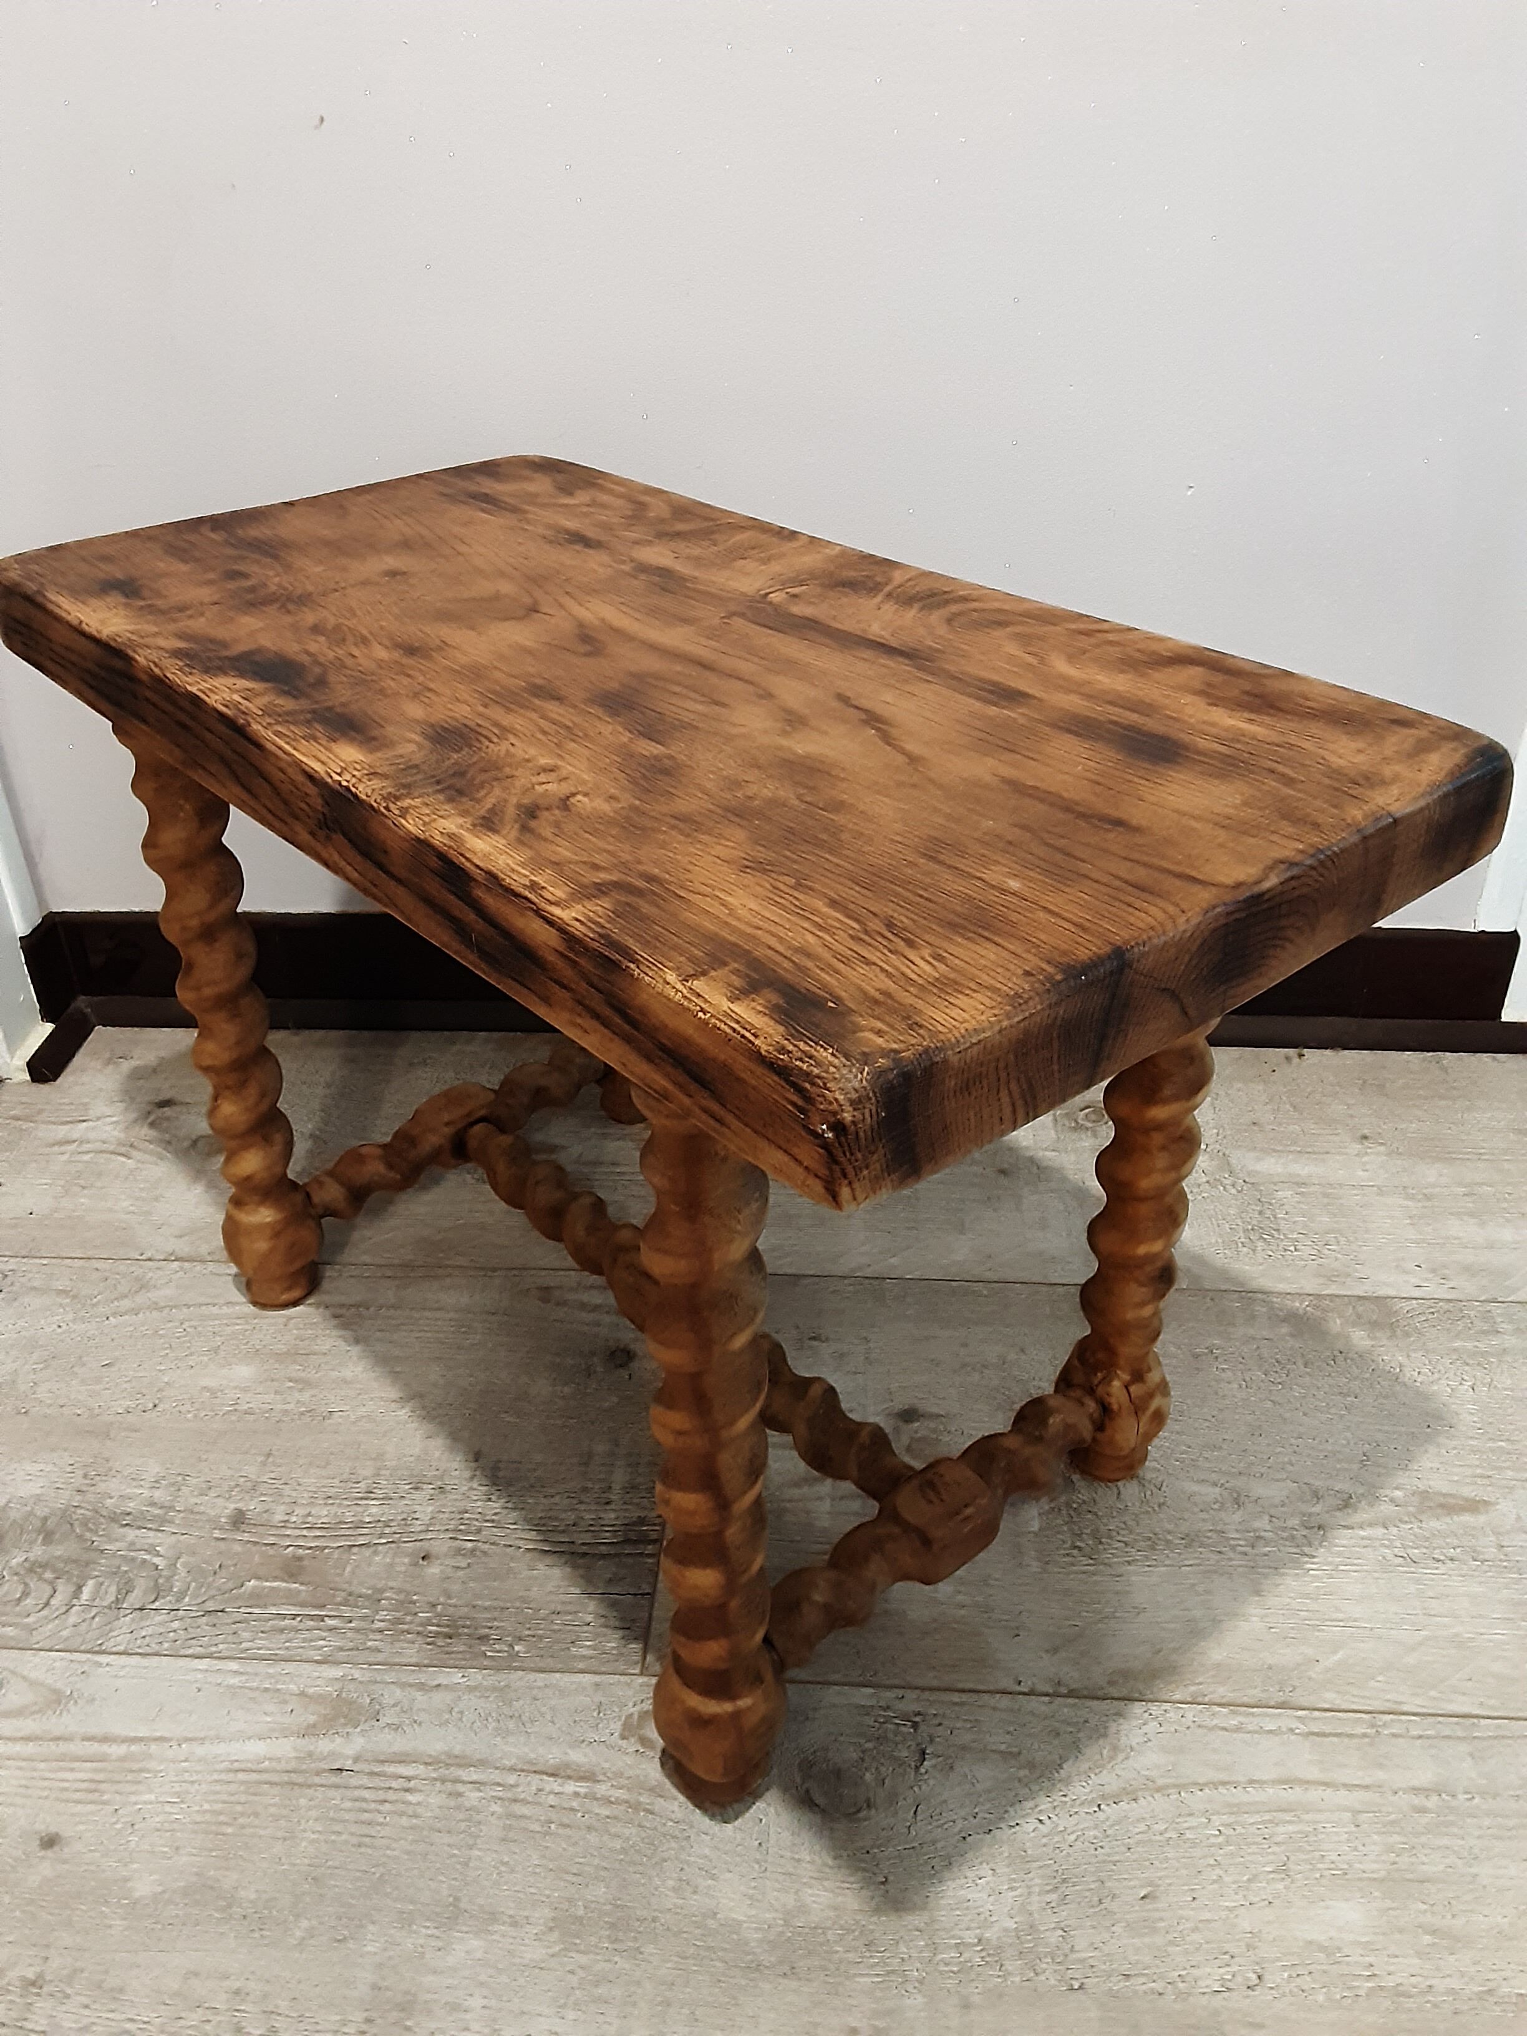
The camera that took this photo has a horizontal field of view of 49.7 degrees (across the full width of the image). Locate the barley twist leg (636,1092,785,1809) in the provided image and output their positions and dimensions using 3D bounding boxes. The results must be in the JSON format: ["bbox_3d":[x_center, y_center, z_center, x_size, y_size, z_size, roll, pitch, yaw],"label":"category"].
[{"bbox_3d":[-0.019,0.154,0.590,0.055,0.364,0.055,-1,31,0],"label":"barley twist leg"}]

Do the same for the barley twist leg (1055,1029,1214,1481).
[{"bbox_3d":[0.169,0.068,0.725,0.055,0.364,0.055,-25,38,-33],"label":"barley twist leg"}]

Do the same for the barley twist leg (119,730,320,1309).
[{"bbox_3d":[-0.278,-0.001,0.851,0.055,0.364,0.055,-25,38,-33],"label":"barley twist leg"}]

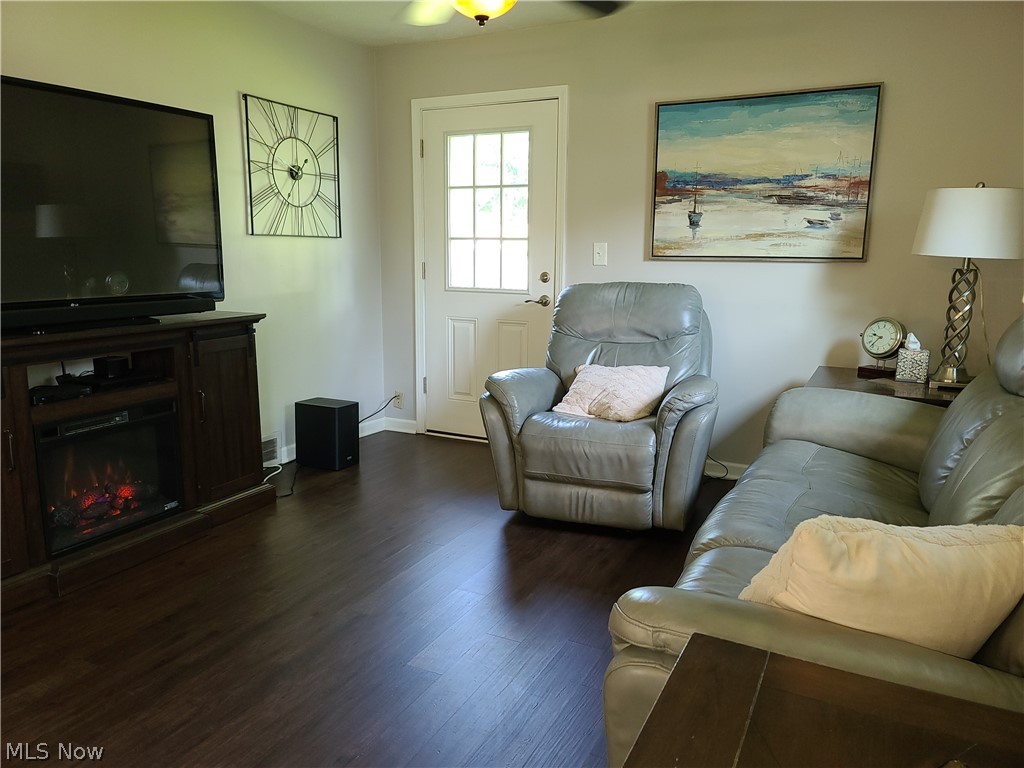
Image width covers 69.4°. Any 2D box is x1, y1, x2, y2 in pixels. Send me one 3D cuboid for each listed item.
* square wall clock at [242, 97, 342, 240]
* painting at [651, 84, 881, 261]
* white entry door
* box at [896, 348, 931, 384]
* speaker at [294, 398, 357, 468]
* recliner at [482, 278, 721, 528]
[{"bbox_3d":[-1.188,-1.159,4.062,0.035,0.690,0.704,5,11,26],"label":"square wall clock"},{"bbox_3d":[1.230,-1.023,3.700,1.054,0.810,0.045,5,11,26],"label":"painting"},{"bbox_3d":[-0.141,-0.642,4.517,0.901,2.015,0.050,5,11,26],"label":"white entry door"},{"bbox_3d":[1.754,-0.079,3.237,0.118,0.137,0.118,5,11,26],"label":"box"},{"bbox_3d":[-1.053,0.281,4.194,0.307,0.354,0.174,5,11,26],"label":"speaker"},{"bbox_3d":[0.484,0.047,3.596,1.030,1.045,0.960,3,10,16],"label":"recliner"}]

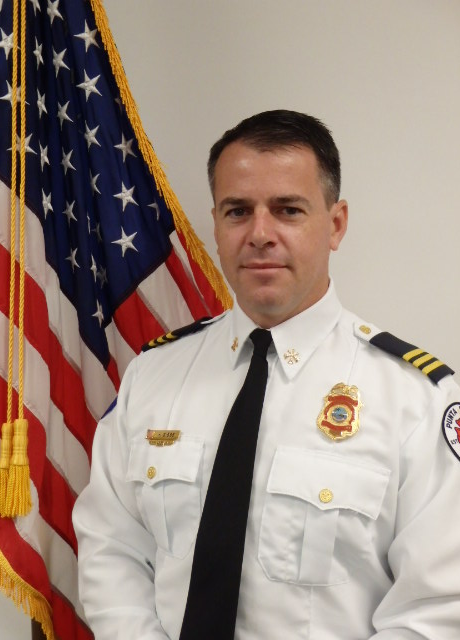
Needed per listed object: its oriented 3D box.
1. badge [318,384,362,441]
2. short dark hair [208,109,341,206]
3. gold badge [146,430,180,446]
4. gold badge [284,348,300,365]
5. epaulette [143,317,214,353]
[{"bbox_3d":[0.123,0.103,0.895,0.050,0.067,0.010,2,-12,18],"label":"badge"},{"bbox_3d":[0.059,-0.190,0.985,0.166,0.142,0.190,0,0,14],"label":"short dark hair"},{"bbox_3d":[-0.085,0.149,1.000,0.059,0.020,0.006,3,-10,40],"label":"gold badge"},{"bbox_3d":[0.073,0.043,0.925,0.019,0.019,0.005,2,-15,12],"label":"gold badge"},{"bbox_3d":[-0.071,0.021,1.080,0.094,0.023,0.053,-27,-16,22],"label":"epaulette"}]

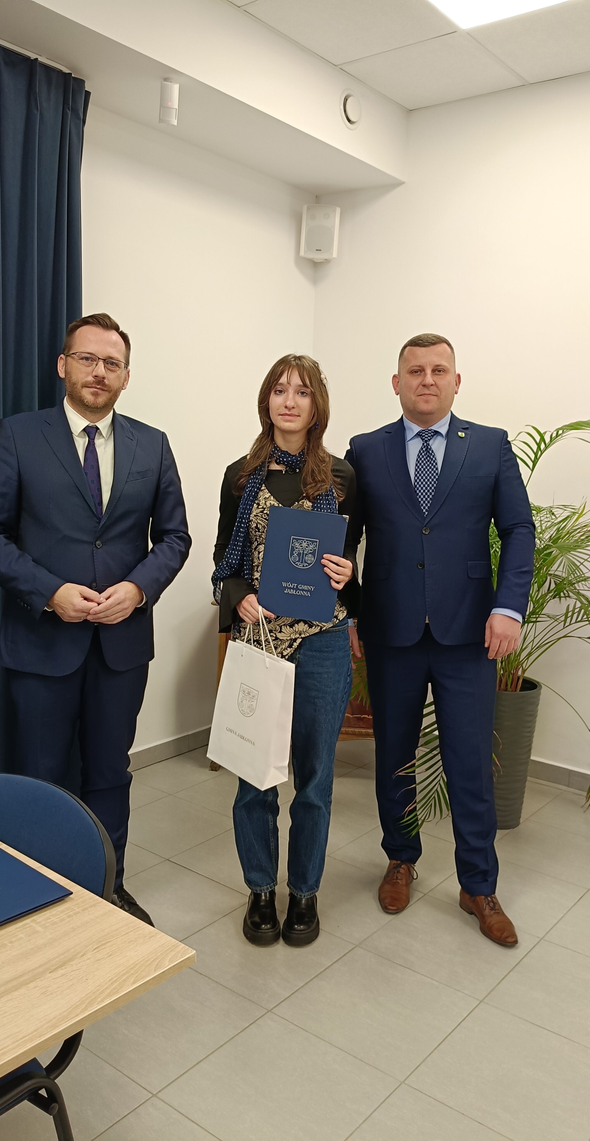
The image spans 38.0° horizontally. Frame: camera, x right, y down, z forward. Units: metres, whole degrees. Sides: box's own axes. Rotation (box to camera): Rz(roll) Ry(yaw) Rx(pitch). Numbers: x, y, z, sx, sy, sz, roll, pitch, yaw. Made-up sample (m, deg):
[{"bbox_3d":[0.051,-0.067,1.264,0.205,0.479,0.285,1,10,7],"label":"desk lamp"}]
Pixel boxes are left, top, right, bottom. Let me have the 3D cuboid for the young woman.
[{"bbox_3d":[-0.038,0.239,2.545,0.440,1.705,0.380,2,8,0],"label":"young woman"}]

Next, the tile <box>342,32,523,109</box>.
[{"bbox_3d":[0.589,-2.097,3.611,0.600,0.020,0.600,8,10,38],"label":"tile"}]

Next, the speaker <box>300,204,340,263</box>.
[{"bbox_3d":[0.117,-1.675,4.224,0.180,0.235,0.165,1,28,-6],"label":"speaker"}]

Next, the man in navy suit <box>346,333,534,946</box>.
[{"bbox_3d":[0.433,0.189,2.687,0.590,1.800,0.400,4,8,12],"label":"man in navy suit"}]

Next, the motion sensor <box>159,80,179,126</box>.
[{"bbox_3d":[-0.443,-1.644,3.017,0.063,0.133,0.047,0,36,-14],"label":"motion sensor"}]

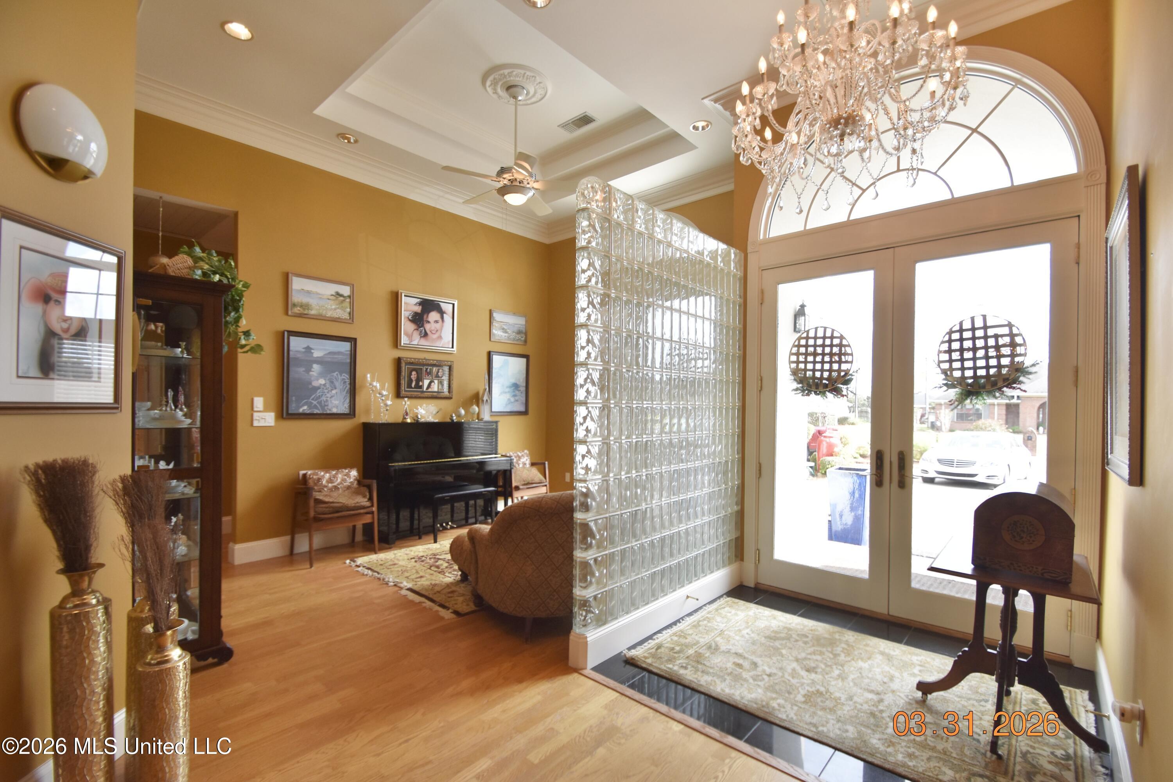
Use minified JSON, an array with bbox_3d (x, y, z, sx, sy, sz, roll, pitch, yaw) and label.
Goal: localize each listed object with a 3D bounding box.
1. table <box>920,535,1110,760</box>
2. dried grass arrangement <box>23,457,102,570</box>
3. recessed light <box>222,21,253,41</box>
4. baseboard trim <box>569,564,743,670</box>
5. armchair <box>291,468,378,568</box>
[{"bbox_3d":[1.902,1.136,2.203,0.610,0.745,0.750,1,-1,43],"label":"table"},{"bbox_3d":[-1.755,0.415,1.645,0.165,0.390,0.175,1,-1,0],"label":"dried grass arrangement"},{"bbox_3d":[-2.298,-2.371,3.217,0.200,0.050,0.200,0,-1,43],"label":"recessed light"},{"bbox_3d":[0.566,1.400,3.244,0.140,0.190,1.730,1,-1,43],"label":"baseboard trim"},{"bbox_3d":[-2.316,1.122,4.519,0.570,0.770,0.600,0,-1,43],"label":"armchair"}]

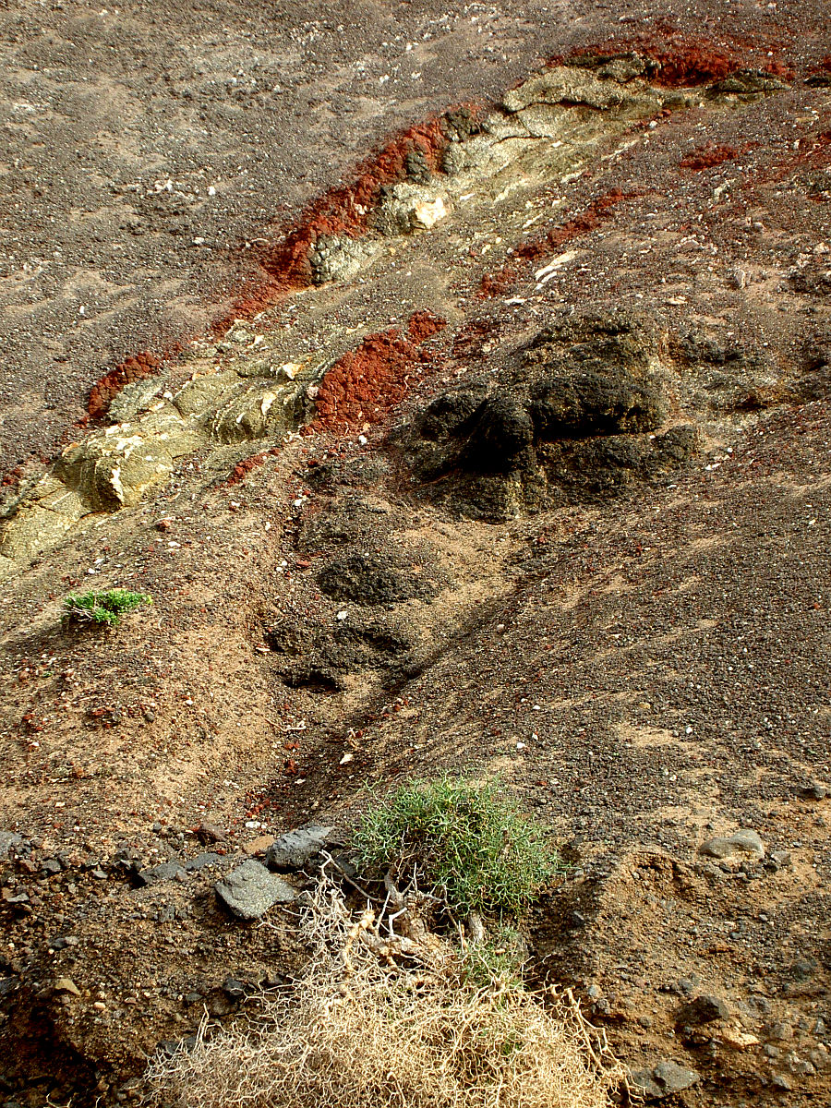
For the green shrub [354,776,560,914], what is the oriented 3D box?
[{"bbox_3d":[0.111,0.783,8.800,0.540,0.340,0.460,0,6,0],"label":"green shrub"}]

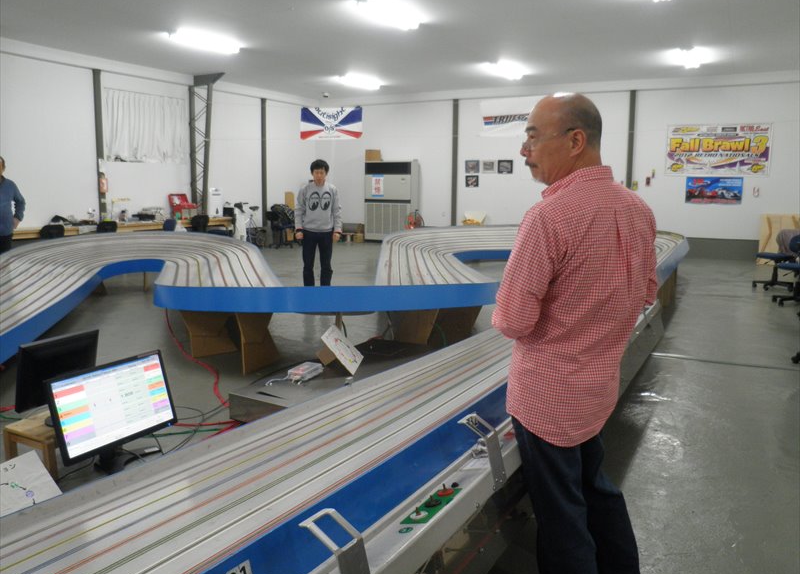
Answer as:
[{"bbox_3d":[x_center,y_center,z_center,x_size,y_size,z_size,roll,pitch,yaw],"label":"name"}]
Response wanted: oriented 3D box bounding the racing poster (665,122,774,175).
[{"bbox_3d":[6.112,-2.639,12.474,1.820,0.980,0.020,5,10,28],"label":"racing poster"}]

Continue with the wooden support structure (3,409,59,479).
[{"bbox_3d":[-1.467,0.782,2.769,0.275,0.420,0.310,4,10,21],"label":"wooden support structure"}]

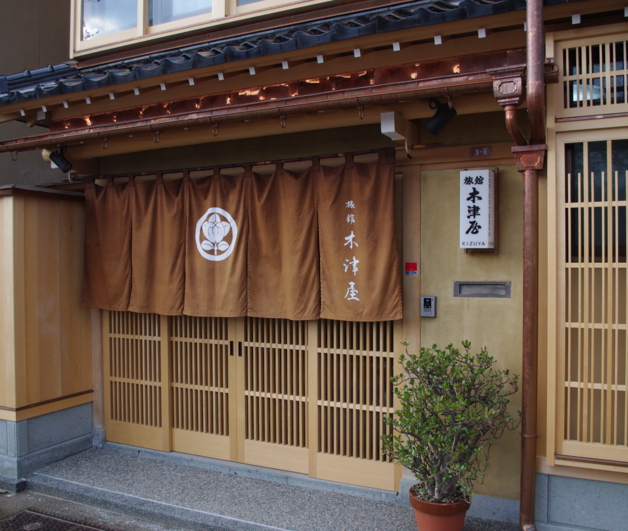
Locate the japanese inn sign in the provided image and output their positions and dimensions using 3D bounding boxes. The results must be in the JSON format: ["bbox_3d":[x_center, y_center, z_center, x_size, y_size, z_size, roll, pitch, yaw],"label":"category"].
[{"bbox_3d":[0.961,-0.324,3.511,0.167,0.457,0.150,0,0,26],"label":"japanese inn sign"}]

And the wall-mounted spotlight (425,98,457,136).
[{"bbox_3d":[0.642,-0.776,3.102,0.155,0.140,0.080,-45,-24,27],"label":"wall-mounted spotlight"}]

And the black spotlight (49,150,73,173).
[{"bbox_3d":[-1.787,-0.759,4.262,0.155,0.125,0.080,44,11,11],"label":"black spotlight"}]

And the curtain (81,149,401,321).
[{"bbox_3d":[-0.639,-0.186,4.093,2.570,1.021,0.090,0,0,26],"label":"curtain"}]

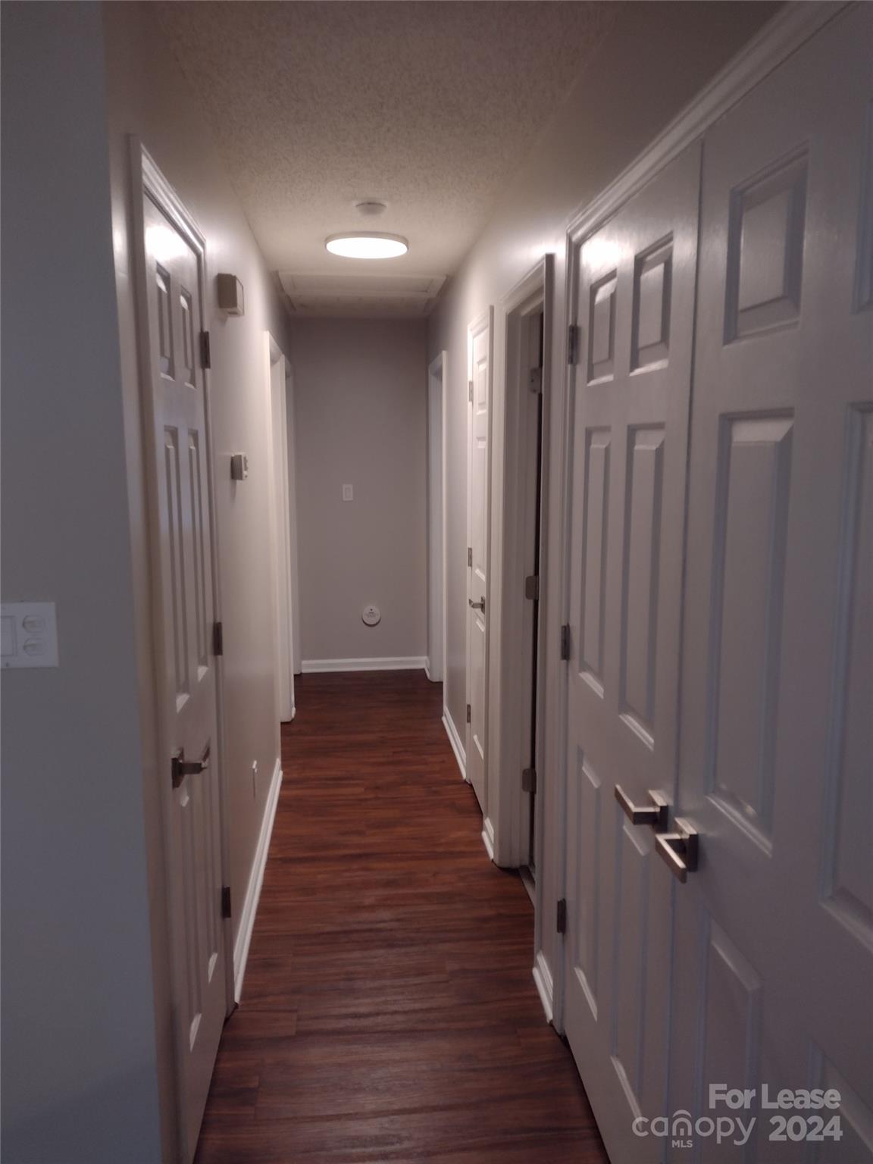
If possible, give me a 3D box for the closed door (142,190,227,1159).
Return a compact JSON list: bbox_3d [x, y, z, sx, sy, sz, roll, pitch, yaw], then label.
[{"bbox_3d":[-0.580,0.251,2.099,0.042,2.045,0.610,-1,9,-6],"label":"closed door"}]

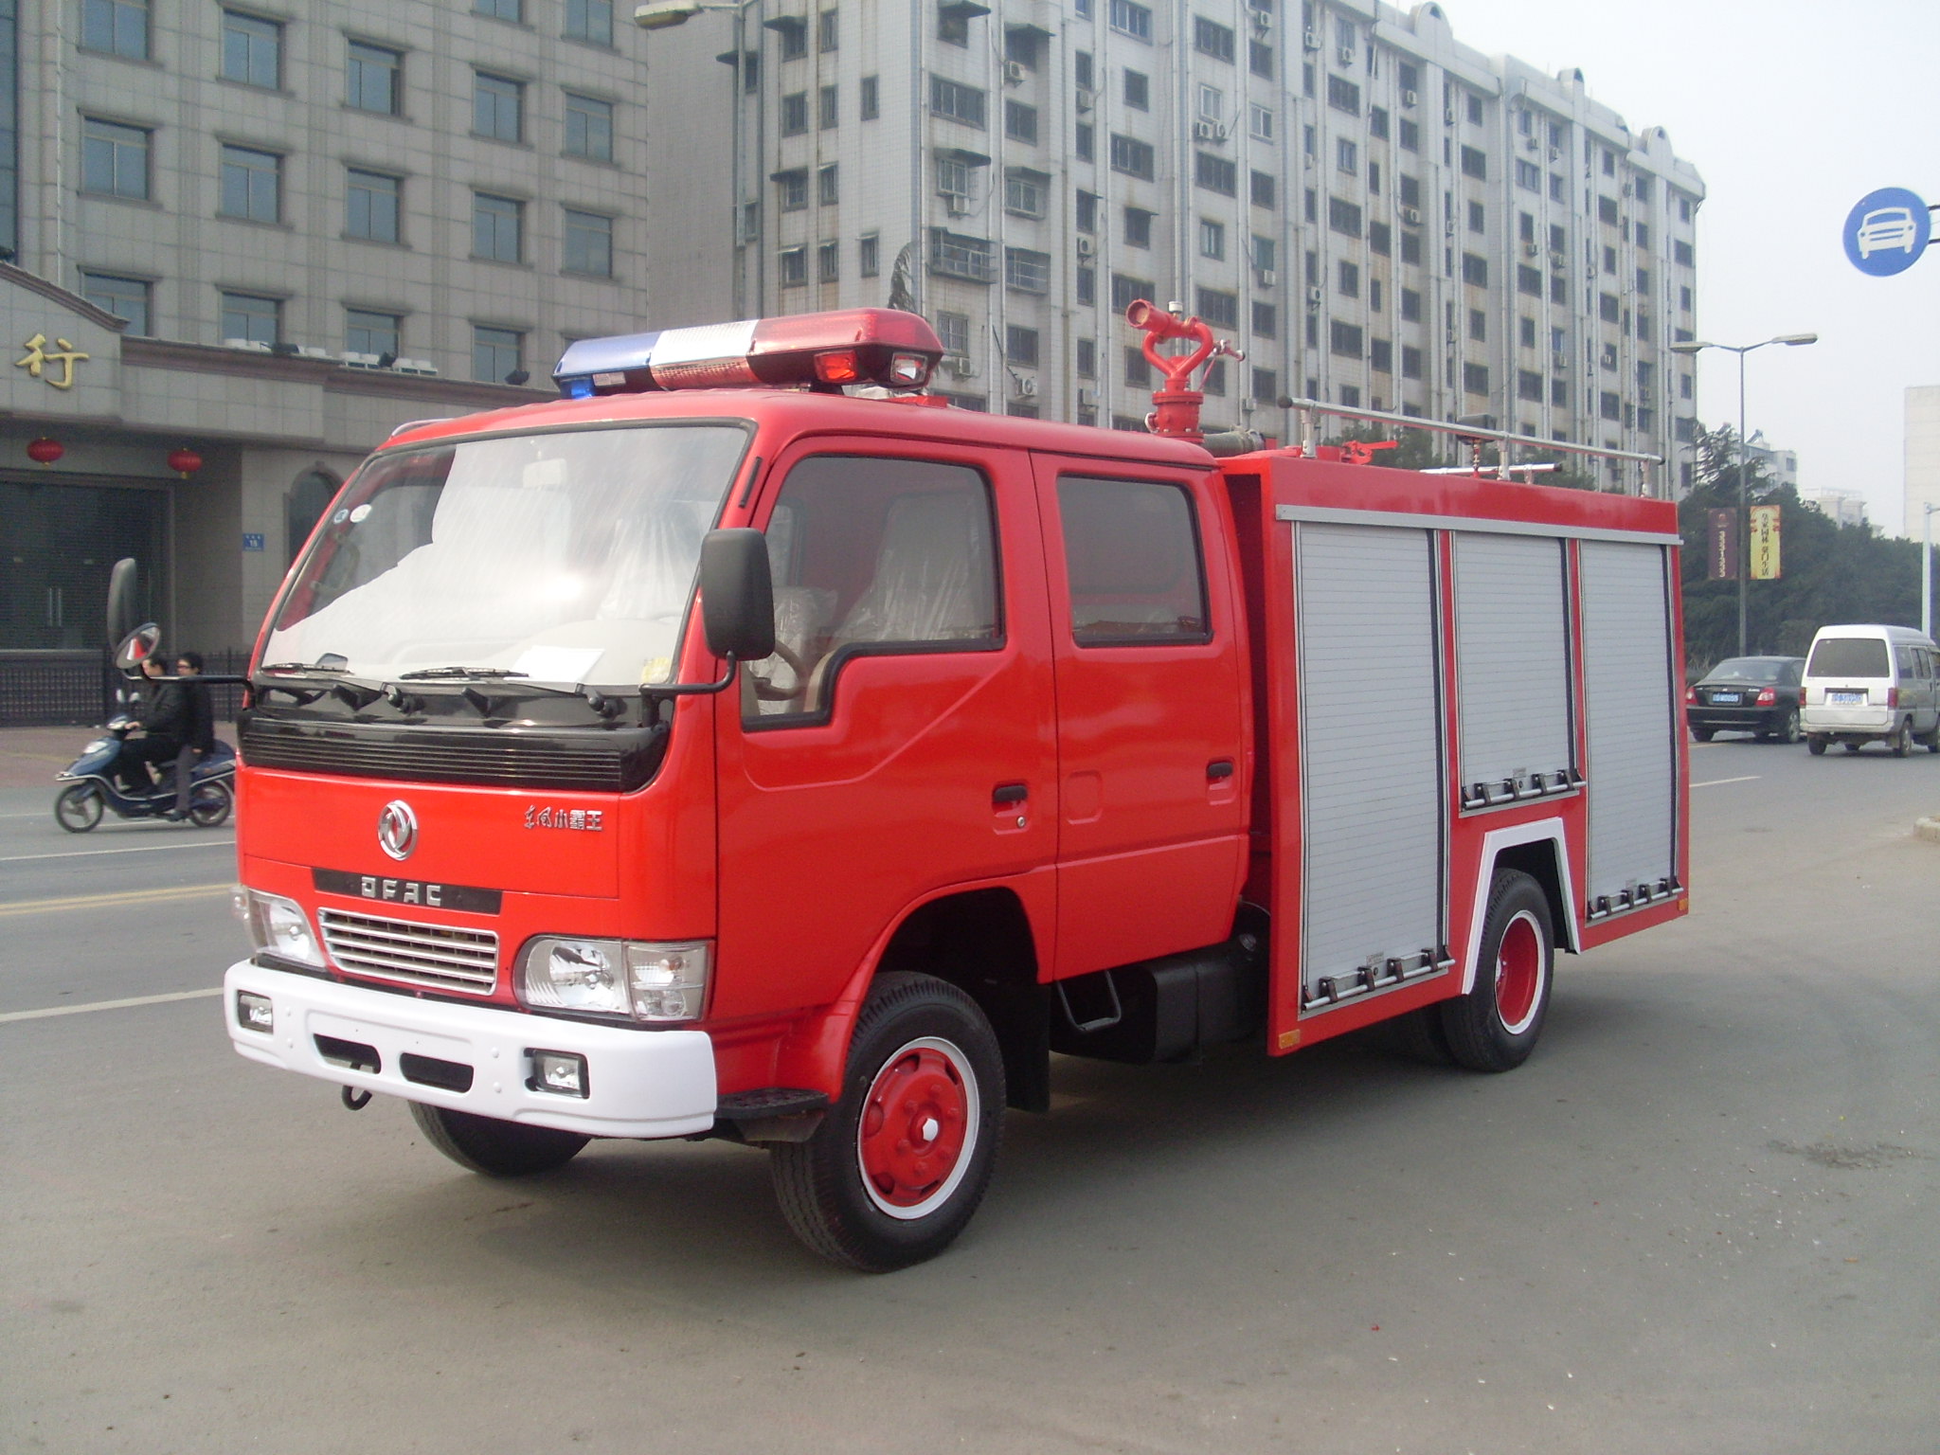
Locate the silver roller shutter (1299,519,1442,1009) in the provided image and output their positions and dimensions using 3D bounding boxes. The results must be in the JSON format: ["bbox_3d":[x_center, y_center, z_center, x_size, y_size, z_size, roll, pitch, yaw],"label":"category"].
[{"bbox_3d":[1.264,0.104,6.684,0.080,1.460,0.990,3,4,37],"label":"silver roller shutter"}]

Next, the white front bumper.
[{"bbox_3d":[-1.350,0.754,5.181,1.830,0.250,0.250,2,4,38],"label":"white front bumper"}]

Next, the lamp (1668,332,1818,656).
[{"bbox_3d":[19.265,-5.015,53.148,3.550,9.400,0.380,1,2,34],"label":"lamp"}]

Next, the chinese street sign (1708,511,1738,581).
[{"bbox_3d":[16.988,-4.099,48.000,0.630,1.600,0.040,2,3,37],"label":"chinese street sign"}]

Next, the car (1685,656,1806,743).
[{"bbox_3d":[14.180,-0.530,37.800,1.720,1.440,4.500,2,3,37],"label":"car"}]

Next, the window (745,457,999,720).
[{"bbox_3d":[-0.222,-0.353,5.128,0.050,0.610,0.990,-4,0,38],"label":"window"}]

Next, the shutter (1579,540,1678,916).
[{"bbox_3d":[2.679,0.004,8.668,0.080,1.500,1.030,0,2,38],"label":"shutter"}]

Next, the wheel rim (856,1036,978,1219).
[{"bbox_3d":[-0.160,1.014,5.437,0.130,0.460,0.460,3,4,39],"label":"wheel rim"}]

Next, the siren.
[{"bbox_3d":[-0.639,-1.020,5.998,1.270,0.190,0.310,2,4,38],"label":"siren"}]

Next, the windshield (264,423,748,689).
[{"bbox_3d":[-1.177,-0.445,5.118,1.520,0.670,0.160,3,-23,37],"label":"windshield"}]

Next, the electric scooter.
[{"bbox_3d":[-7.336,0.419,19.000,1.720,1.040,0.650,-2,2,-43],"label":"electric scooter"}]

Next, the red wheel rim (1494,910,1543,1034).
[{"bbox_3d":[1.945,0.886,7.758,0.150,0.455,0.455,3,3,37],"label":"red wheel rim"}]

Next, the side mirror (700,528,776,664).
[{"bbox_3d":[-0.462,-0.263,4.230,0.145,0.262,0.070,2,3,21],"label":"side mirror"}]

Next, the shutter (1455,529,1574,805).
[{"bbox_3d":[1.938,-0.209,7.548,0.070,0.930,0.990,0,3,38],"label":"shutter"}]

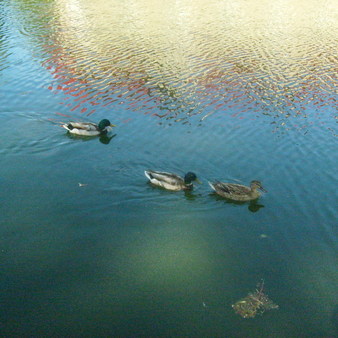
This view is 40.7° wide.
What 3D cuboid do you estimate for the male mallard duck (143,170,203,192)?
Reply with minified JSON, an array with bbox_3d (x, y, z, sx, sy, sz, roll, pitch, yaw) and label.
[{"bbox_3d":[0.035,0.069,3.578,0.470,0.180,0.175,12,34,19],"label":"male mallard duck"}]

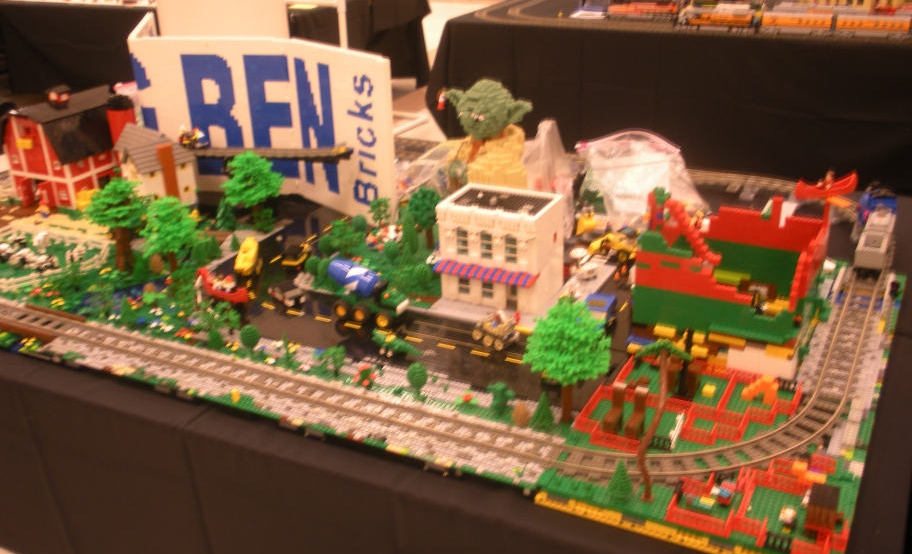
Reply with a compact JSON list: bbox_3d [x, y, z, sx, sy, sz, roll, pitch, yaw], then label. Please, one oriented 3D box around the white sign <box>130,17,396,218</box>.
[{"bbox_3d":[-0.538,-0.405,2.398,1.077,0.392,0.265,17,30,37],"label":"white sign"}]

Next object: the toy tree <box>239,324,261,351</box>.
[{"bbox_3d":[-0.352,0.106,1.619,0.030,0.061,0.030,-2,24,1],"label":"toy tree"}]

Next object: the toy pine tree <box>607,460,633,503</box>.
[{"bbox_3d":[0.210,0.260,1.215,0.033,0.063,0.033,10,27,26],"label":"toy pine tree"}]

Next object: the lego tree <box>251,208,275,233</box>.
[{"bbox_3d":[-0.440,-0.132,2.159,0.050,0.055,0.048,-2,24,1],"label":"lego tree"}]

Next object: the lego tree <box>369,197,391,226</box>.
[{"bbox_3d":[-0.171,-0.141,2.145,0.047,0.076,0.045,-2,24,1],"label":"lego tree"}]

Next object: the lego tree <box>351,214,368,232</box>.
[{"bbox_3d":[-0.210,-0.108,2.095,0.031,0.061,0.031,10,27,26],"label":"lego tree"}]

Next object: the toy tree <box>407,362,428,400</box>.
[{"bbox_3d":[-0.060,0.160,1.473,0.032,0.060,0.032,-2,24,1],"label":"toy tree"}]

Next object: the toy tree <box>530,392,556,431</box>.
[{"bbox_3d":[0.126,0.191,1.383,0.034,0.063,0.034,-2,24,1],"label":"toy tree"}]

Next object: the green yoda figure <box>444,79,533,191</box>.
[{"bbox_3d":[0.073,-0.244,2.026,0.215,0.353,0.180,10,27,26],"label":"green yoda figure"}]

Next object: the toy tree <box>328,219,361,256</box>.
[{"bbox_3d":[-0.233,-0.082,2.005,0.062,0.074,0.058,10,27,26],"label":"toy tree"}]

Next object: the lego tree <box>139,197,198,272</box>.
[{"bbox_3d":[-0.595,-0.084,1.954,0.118,0.150,0.114,10,27,26],"label":"lego tree"}]

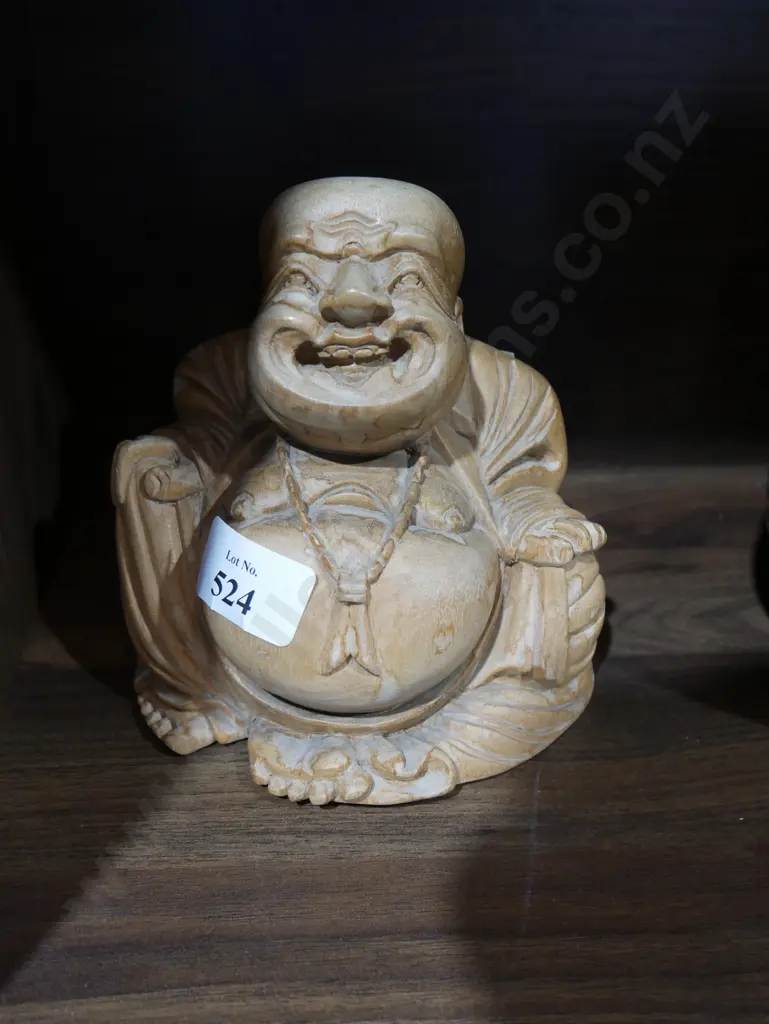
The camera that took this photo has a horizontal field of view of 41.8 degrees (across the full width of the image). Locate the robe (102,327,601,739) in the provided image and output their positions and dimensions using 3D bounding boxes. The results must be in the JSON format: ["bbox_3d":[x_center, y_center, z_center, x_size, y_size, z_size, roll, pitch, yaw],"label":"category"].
[{"bbox_3d":[-0.007,0.003,0.310,0.138,0.112,0.104,4,30,6],"label":"robe"}]

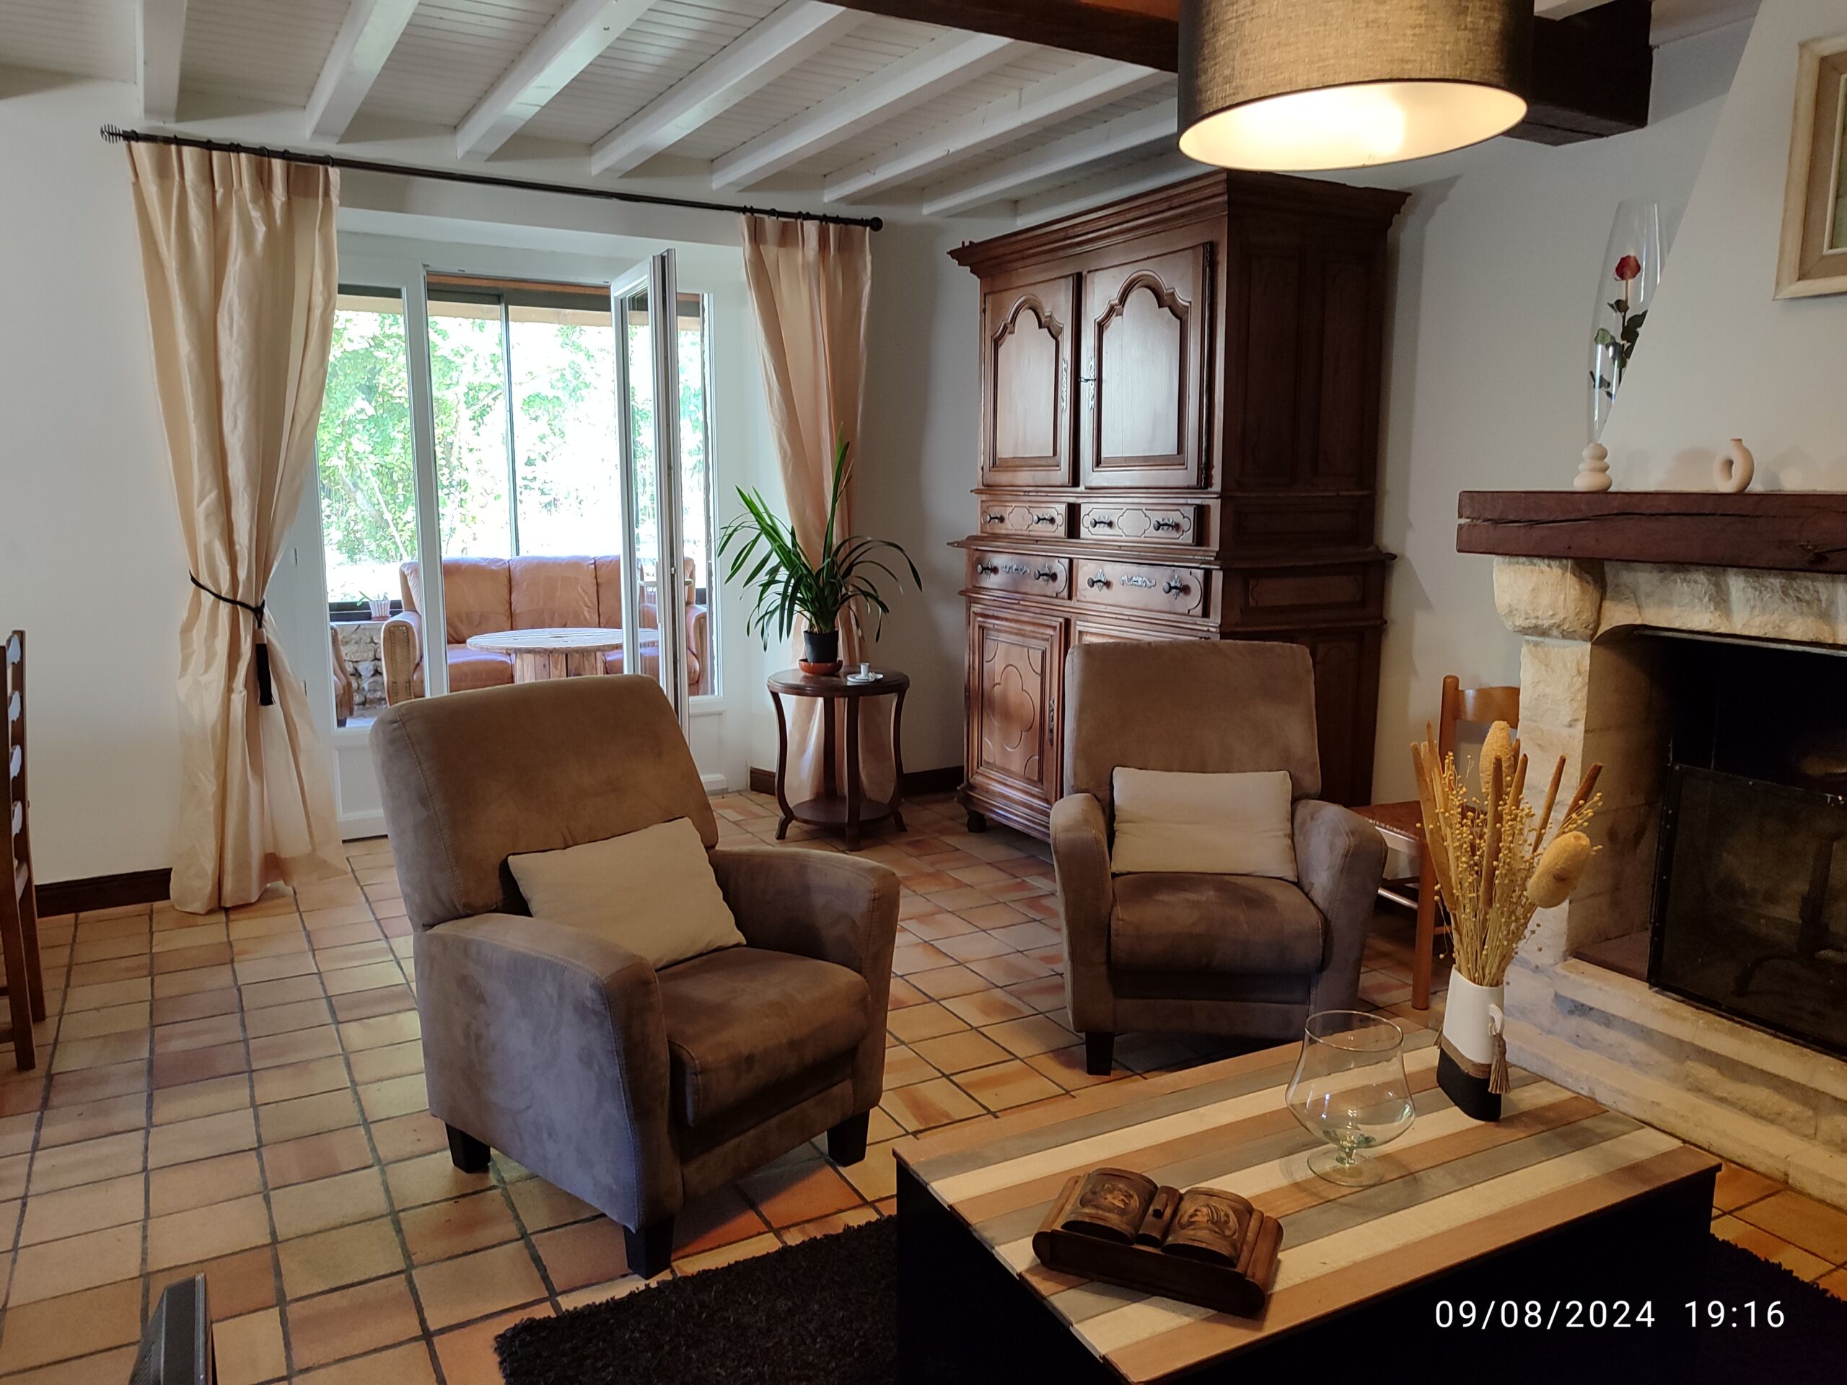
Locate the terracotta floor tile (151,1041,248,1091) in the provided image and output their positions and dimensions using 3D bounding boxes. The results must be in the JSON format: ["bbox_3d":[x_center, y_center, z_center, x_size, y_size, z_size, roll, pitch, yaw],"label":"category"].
[{"bbox_3d":[-1.752,0.911,3.234,0.200,0.018,0.200,-5,11,-29],"label":"terracotta floor tile"}]

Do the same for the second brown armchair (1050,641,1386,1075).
[{"bbox_3d":[0.694,0.374,3.401,0.740,0.960,0.800,1,9,5],"label":"second brown armchair"}]

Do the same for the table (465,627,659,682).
[{"bbox_3d":[-1.907,0.036,7.102,1.030,0.655,1.030,-5,10,-29],"label":"table"}]

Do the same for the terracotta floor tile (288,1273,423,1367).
[{"bbox_3d":[-0.941,1.046,2.218,0.196,0.014,0.196,-5,10,-29],"label":"terracotta floor tile"}]

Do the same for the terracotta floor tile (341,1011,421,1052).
[{"bbox_3d":[-1.363,0.863,3.379,0.196,0.014,0.196,-5,10,-29],"label":"terracotta floor tile"}]

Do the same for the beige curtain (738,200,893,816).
[{"bbox_3d":[-0.410,-0.665,5.419,0.640,2.397,0.200,-5,11,-31],"label":"beige curtain"}]

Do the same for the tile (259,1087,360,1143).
[{"bbox_3d":[-1.369,0.954,2.981,0.200,0.018,0.200,-5,11,-29],"label":"tile"}]

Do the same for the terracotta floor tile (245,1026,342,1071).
[{"bbox_3d":[-1.553,0.886,3.303,0.198,0.015,0.198,-5,10,-29],"label":"terracotta floor tile"}]

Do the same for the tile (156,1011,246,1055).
[{"bbox_3d":[-1.892,0.898,3.482,0.200,0.015,0.200,-5,11,-29],"label":"tile"}]

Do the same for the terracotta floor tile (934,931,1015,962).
[{"bbox_3d":[0.152,0.780,4.045,0.198,0.015,0.198,-5,10,-29],"label":"terracotta floor tile"}]

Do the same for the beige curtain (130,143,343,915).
[{"bbox_3d":[-2.145,-0.489,4.288,0.630,2.360,0.190,-5,10,-29],"label":"beige curtain"}]

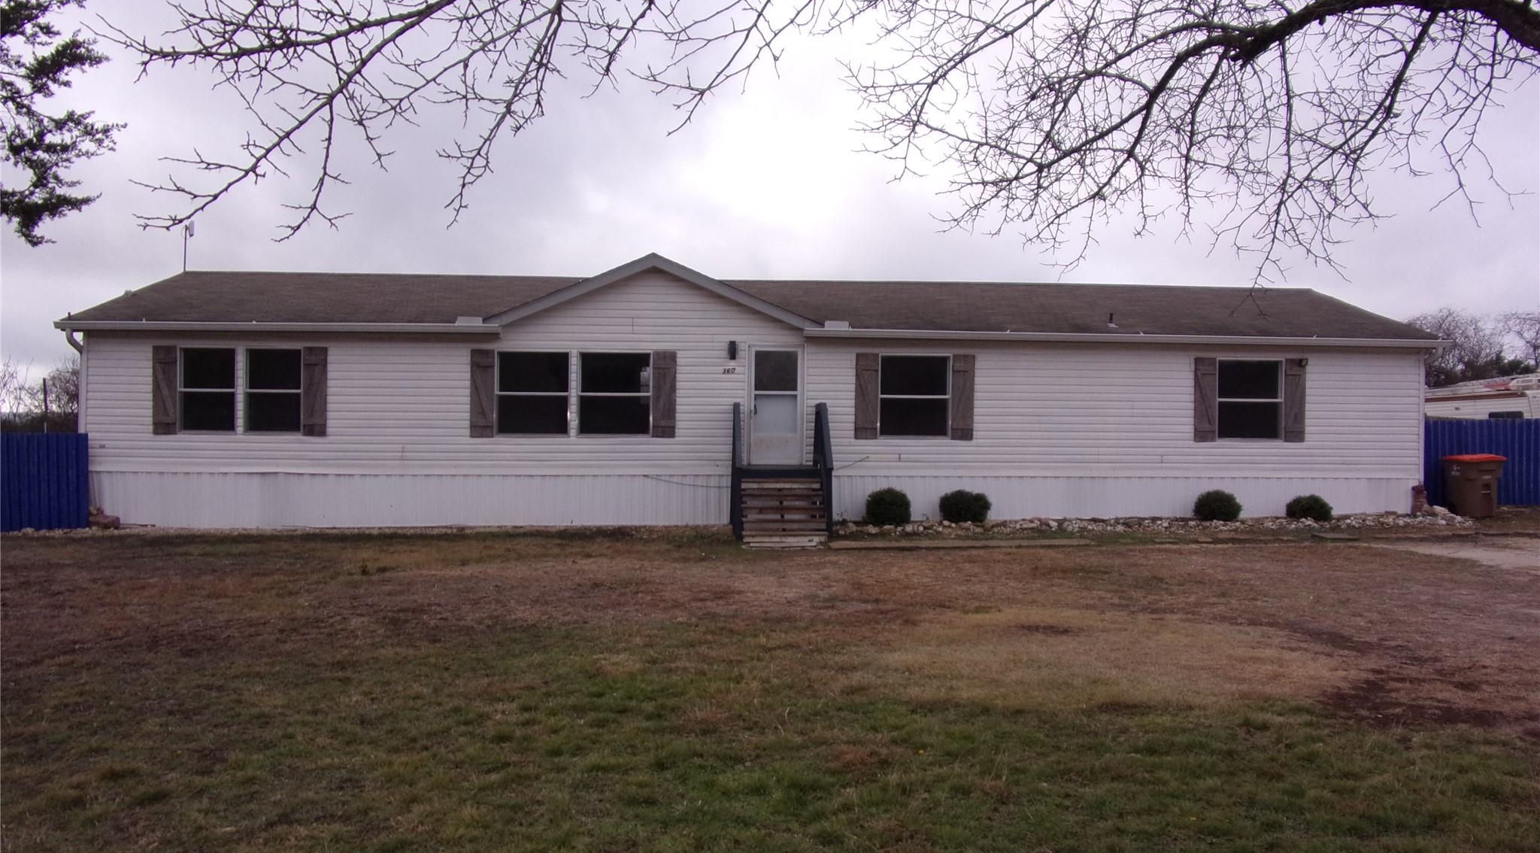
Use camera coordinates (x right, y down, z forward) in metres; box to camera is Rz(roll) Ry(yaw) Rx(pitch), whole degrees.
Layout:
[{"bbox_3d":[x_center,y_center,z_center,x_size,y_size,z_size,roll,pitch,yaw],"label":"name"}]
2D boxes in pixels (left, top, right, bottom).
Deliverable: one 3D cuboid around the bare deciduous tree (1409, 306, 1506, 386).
[{"bbox_3d":[26.809,-1.630,42.000,4.400,6.158,4.400,0,0,-3],"label":"bare deciduous tree"}]

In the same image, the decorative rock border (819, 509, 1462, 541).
[{"bbox_3d":[6.285,1.549,17.137,10.560,0.320,1.200,0,0,-3],"label":"decorative rock border"}]

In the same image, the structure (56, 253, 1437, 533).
[{"bbox_3d":[-0.137,-0.603,21.097,22.297,4.610,7.900,0,0,-3],"label":"structure"}]

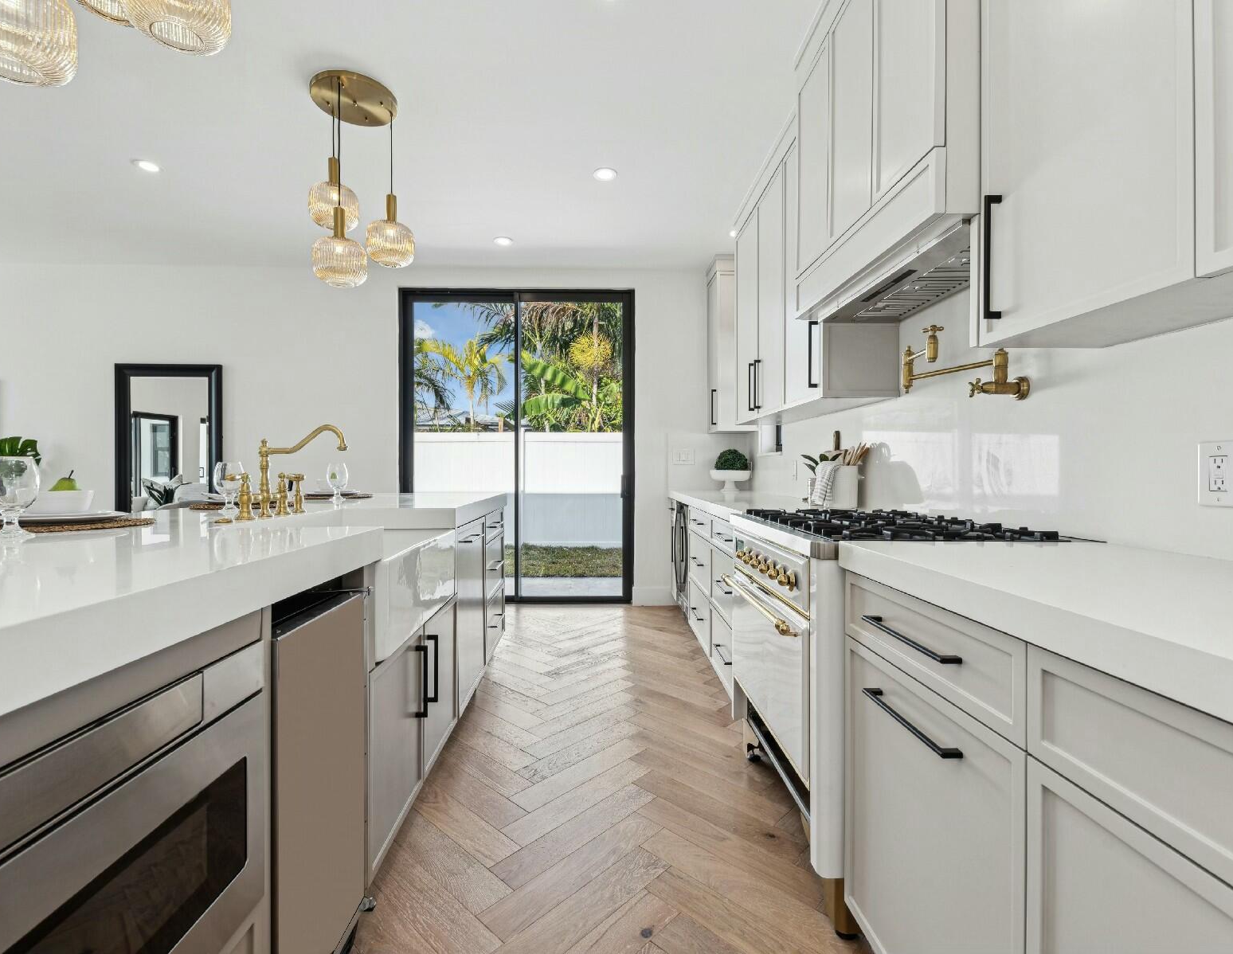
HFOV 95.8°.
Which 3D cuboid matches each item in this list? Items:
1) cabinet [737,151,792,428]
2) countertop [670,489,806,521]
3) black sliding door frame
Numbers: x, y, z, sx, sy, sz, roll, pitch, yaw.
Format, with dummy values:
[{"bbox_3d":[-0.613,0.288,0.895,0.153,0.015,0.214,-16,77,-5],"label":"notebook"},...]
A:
[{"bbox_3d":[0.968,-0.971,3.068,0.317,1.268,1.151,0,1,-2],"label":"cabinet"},{"bbox_3d":[0.765,0.155,3.302,0.619,0.054,2.180,0,1,-2],"label":"countertop"},{"bbox_3d":[-0.775,-0.224,4.416,1.830,2.497,0.120,0,1,-2],"label":"black sliding door frame"}]

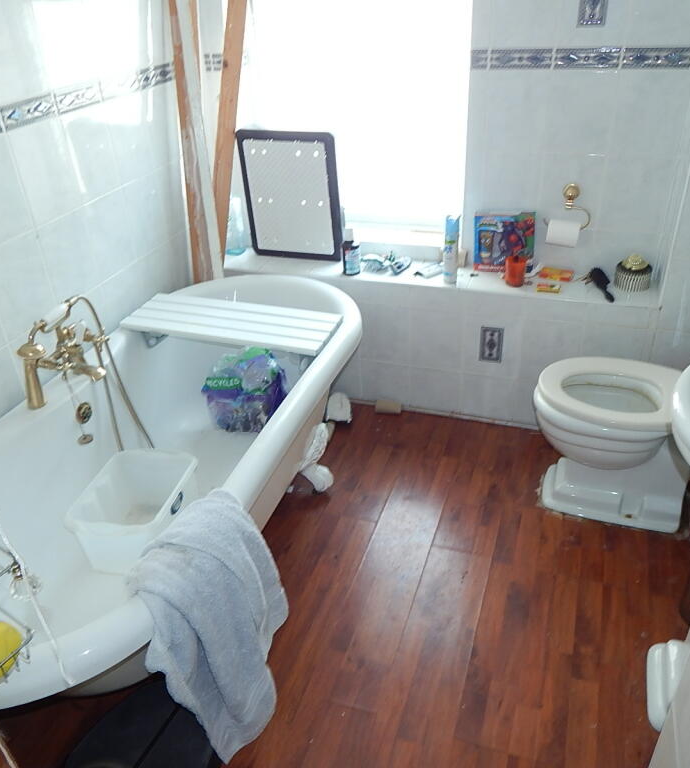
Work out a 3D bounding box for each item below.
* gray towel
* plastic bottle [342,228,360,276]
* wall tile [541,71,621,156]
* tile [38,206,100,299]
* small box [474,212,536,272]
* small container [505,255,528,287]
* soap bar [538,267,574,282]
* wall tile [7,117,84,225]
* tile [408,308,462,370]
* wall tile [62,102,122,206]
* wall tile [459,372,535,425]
[{"bbox_3d":[-0.260,0.476,1.300,0.230,0.410,0.420,8,34,16],"label":"gray towel"},{"bbox_3d":[0.021,-0.492,2.415,0.066,0.167,0.066,-3,33,2],"label":"plastic bottle"},{"bbox_3d":[0.753,-0.866,2.084,0.200,0.250,0.010,9,35,17],"label":"wall tile"},{"bbox_3d":[-0.825,-0.380,1.965,0.010,0.253,0.200,9,35,18],"label":"tile"},{"bbox_3d":[0.579,-0.516,2.357,0.217,0.212,0.060,9,35,18],"label":"small box"},{"bbox_3d":[0.597,-0.399,2.278,0.076,0.098,0.076,9,35,18],"label":"small container"},{"bbox_3d":[0.746,-0.387,2.301,0.108,0.020,0.060,9,35,17],"label":"soap bar"},{"bbox_3d":[-0.839,-0.596,1.826,0.010,0.253,0.200,9,35,18],"label":"wall tile"},{"bbox_3d":[0.338,-0.162,2.407,0.200,0.250,0.010,8,34,16],"label":"tile"},{"bbox_3d":[-0.770,-0.701,1.984,0.010,0.253,0.200,9,35,18],"label":"wall tile"},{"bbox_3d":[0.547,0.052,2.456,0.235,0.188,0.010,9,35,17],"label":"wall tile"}]

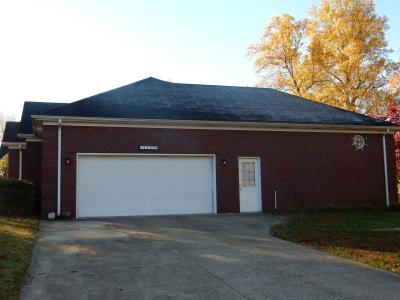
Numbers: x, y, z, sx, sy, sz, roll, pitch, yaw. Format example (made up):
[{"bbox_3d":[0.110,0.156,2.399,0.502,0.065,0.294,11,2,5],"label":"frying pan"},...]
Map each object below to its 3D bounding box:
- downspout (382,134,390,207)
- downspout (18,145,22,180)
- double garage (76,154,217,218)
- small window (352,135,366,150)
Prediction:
[{"bbox_3d":[7.732,0.839,20.602,0.100,2.990,0.100,1,-6,-18],"label":"downspout"},{"bbox_3d":[-8.439,1.348,23.383,0.100,3.200,0.100,1,-6,-18],"label":"downspout"},{"bbox_3d":[-1.771,1.231,17.502,5.000,2.170,0.150,1,-6,-18],"label":"double garage"},{"bbox_3d":[6.524,-0.312,20.377,0.610,0.630,0.100,1,-6,-18],"label":"small window"}]

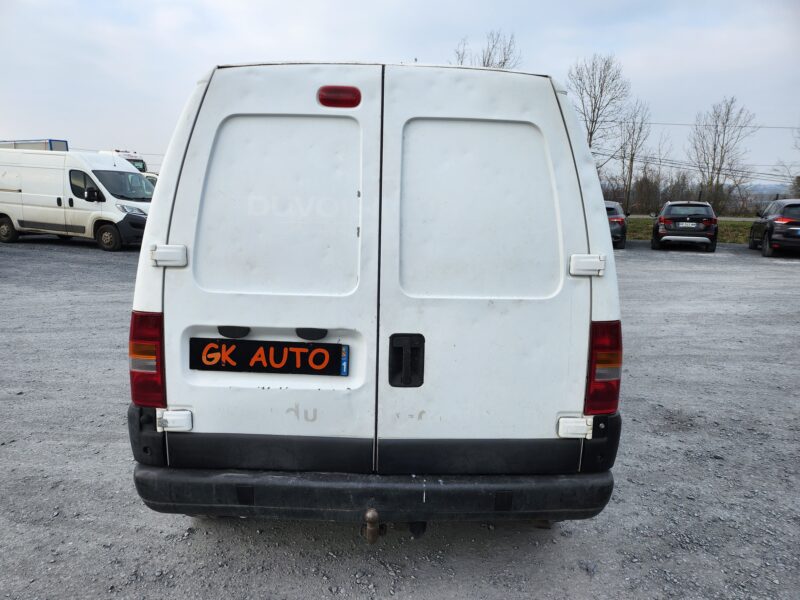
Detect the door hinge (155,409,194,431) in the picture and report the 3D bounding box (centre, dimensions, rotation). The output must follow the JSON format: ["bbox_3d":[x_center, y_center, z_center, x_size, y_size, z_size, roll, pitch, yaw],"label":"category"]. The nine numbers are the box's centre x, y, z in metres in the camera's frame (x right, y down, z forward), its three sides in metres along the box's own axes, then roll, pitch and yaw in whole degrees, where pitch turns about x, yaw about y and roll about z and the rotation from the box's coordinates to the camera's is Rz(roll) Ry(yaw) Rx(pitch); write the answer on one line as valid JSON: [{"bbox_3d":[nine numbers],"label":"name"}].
[{"bbox_3d":[-0.764,0.408,1.875,0.120,0.073,0.032,1,9,-1],"label":"door hinge"}]

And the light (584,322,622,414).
[{"bbox_3d":[0.726,0.239,1.980,0.155,0.330,0.150,1,8,-1],"label":"light"}]

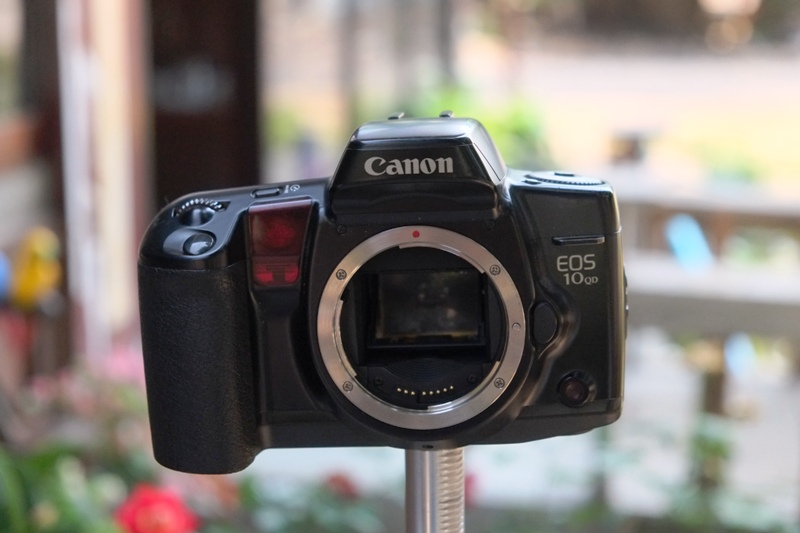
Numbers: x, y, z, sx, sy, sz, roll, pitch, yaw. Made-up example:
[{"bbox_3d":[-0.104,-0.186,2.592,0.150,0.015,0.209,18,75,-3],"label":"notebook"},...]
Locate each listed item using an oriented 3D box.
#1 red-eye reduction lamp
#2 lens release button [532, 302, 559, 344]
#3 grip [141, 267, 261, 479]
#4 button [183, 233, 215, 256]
[{"bbox_3d":[-0.037,-0.007,0.449,0.021,0.027,0.008,-2,10,6],"label":"red-eye reduction lamp"},{"bbox_3d":[0.046,0.018,0.446,0.008,0.013,0.004,-2,10,6],"label":"lens release button"},{"bbox_3d":[-0.063,0.031,0.458,0.036,0.066,0.040,-2,10,6],"label":"grip"},{"bbox_3d":[-0.062,-0.006,0.440,0.010,0.003,0.010,-10,42,7],"label":"button"}]

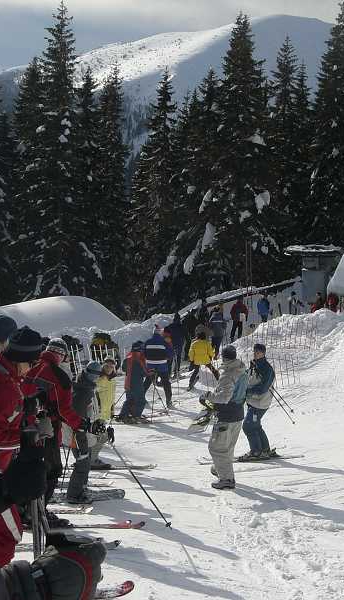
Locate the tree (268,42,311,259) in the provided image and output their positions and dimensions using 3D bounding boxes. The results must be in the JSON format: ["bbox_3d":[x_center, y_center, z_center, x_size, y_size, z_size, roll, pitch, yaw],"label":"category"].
[{"bbox_3d":[6.690,-6.940,50.000,3.000,15.890,3.000,0,0,0],"label":"tree"}]

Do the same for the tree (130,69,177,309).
[{"bbox_3d":[-0.950,-5.530,45.000,2.800,12.660,2.800,0,0,0],"label":"tree"}]

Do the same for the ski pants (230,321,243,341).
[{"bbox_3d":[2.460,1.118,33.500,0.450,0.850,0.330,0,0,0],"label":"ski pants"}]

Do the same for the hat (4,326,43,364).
[{"bbox_3d":[-0.896,0.275,5.300,0.230,0.200,0.200,14,-7,-30],"label":"hat"}]

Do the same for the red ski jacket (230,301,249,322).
[{"bbox_3d":[2.575,0.439,33.500,0.650,0.820,0.360,0,0,0],"label":"red ski jacket"}]

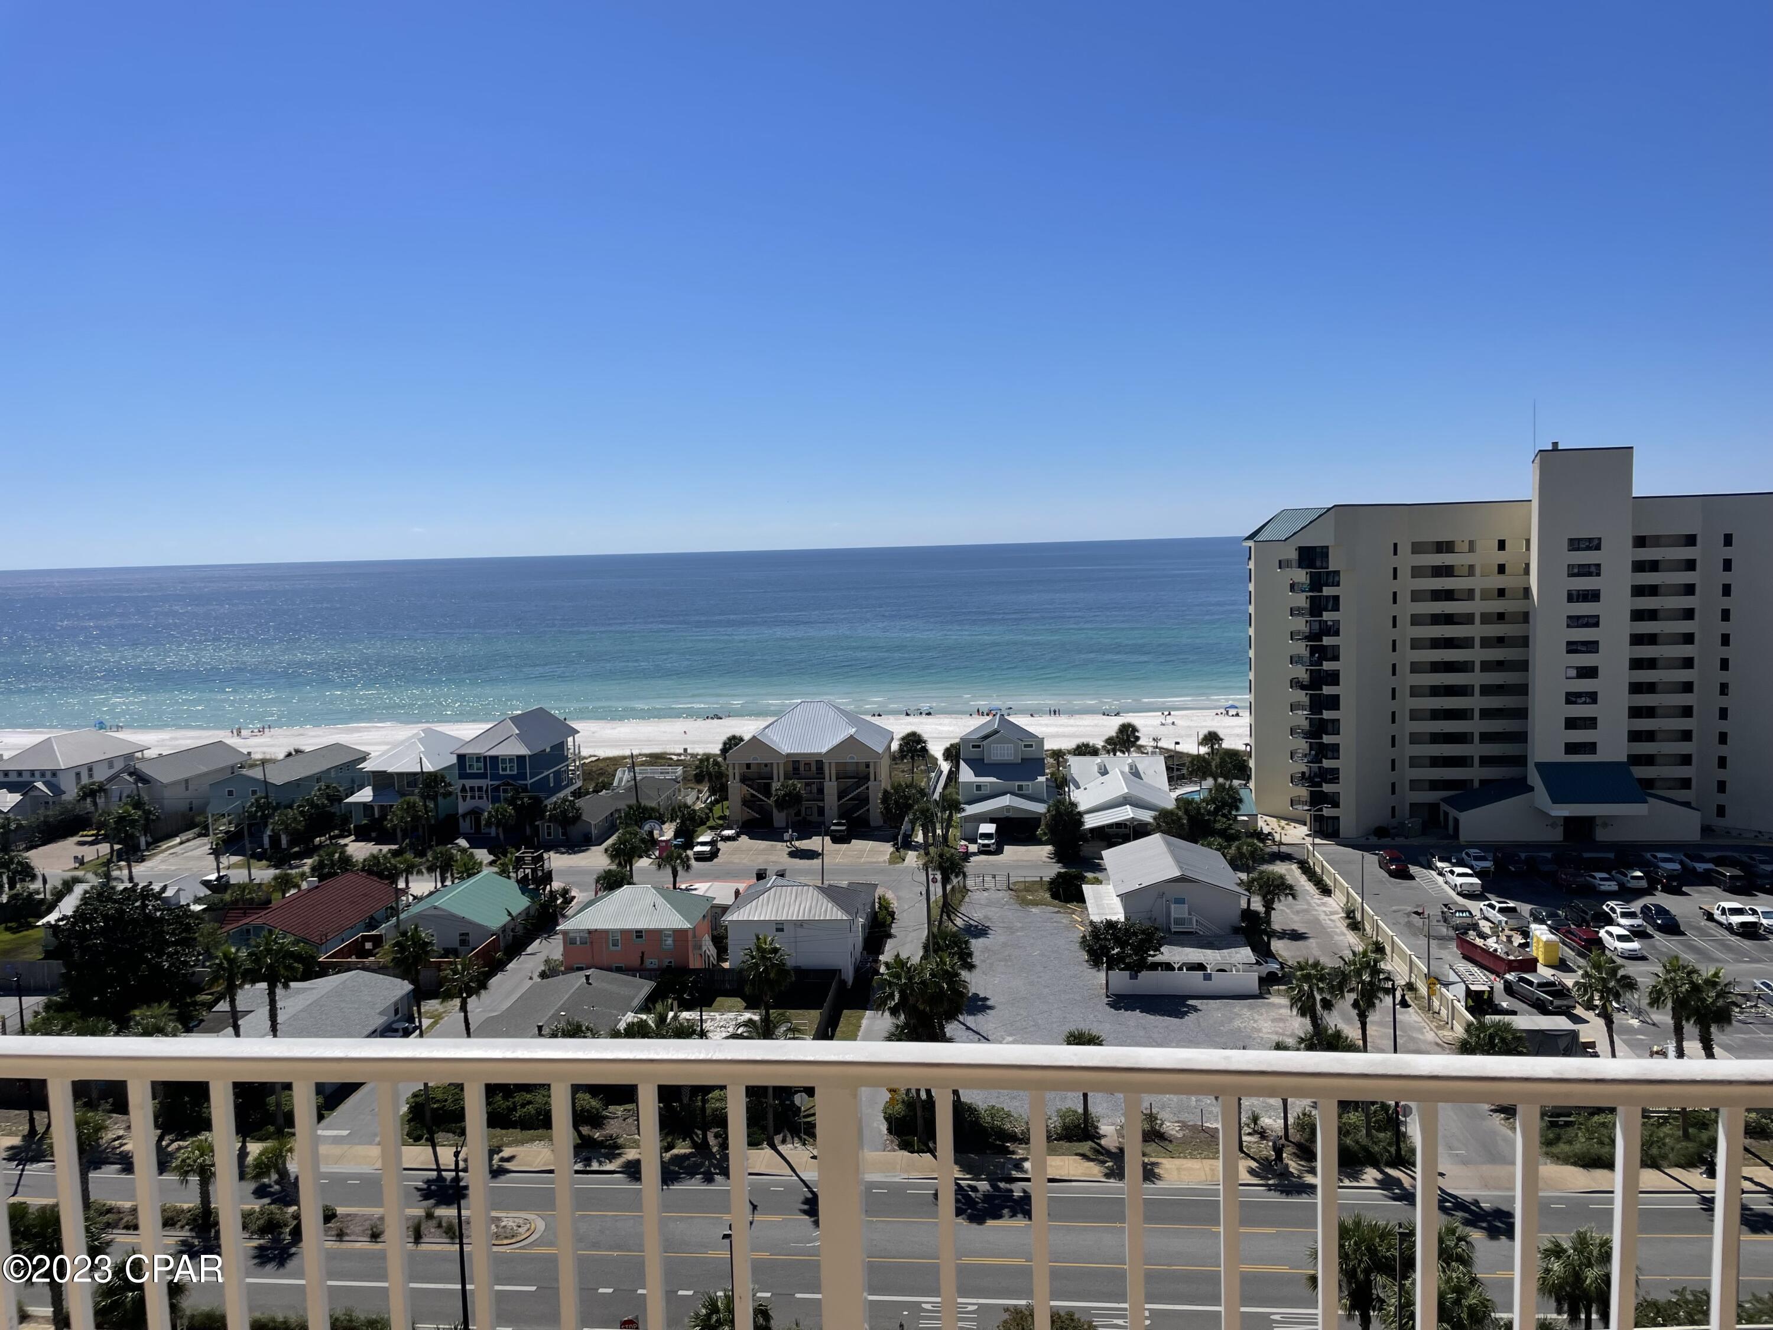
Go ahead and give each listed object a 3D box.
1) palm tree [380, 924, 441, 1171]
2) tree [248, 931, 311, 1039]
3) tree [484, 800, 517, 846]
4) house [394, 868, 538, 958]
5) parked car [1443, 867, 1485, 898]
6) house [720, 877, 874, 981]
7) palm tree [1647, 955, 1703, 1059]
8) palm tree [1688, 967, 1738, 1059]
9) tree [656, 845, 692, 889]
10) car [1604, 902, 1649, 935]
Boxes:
[{"bbox_3d":[-27.777,21.450,78.971,3.700,12.352,3.700,-1,5,0],"label":"palm tree"},{"bbox_3d":[-37.002,22.626,81.619,4.000,13.000,4.000,-1,5,6],"label":"tree"},{"bbox_3d":[-44.397,18.518,153.761,3.800,5.442,3.800,-1,5,0],"label":"tree"},{"bbox_3d":[-37.346,21.881,118.476,10.500,4.800,12.300,-1,5,5],"label":"house"},{"bbox_3d":[56.733,21.092,131.516,2.050,1.950,5.800,-1,5,9],"label":"parked car"},{"bbox_3d":[-6.985,20.832,108.251,10.300,7.200,11.800,-1,5,5],"label":"house"},{"bbox_3d":[42.828,21.049,72.472,3.300,10.733,3.300,-1,5,0],"label":"palm tree"},{"bbox_3d":[48.086,22.247,76.872,3.300,10.100,3.300,-1,5,6],"label":"palm tree"},{"bbox_3d":[-21.949,20.934,138.338,3.700,5.200,3.700,-1,5,6],"label":"tree"},{"bbox_3d":[62.613,21.283,113.060,1.900,1.720,4.750,-1,5,6],"label":"car"}]

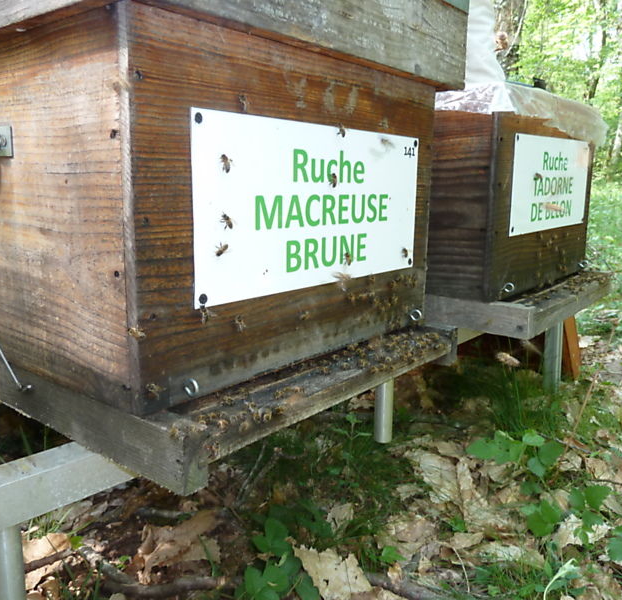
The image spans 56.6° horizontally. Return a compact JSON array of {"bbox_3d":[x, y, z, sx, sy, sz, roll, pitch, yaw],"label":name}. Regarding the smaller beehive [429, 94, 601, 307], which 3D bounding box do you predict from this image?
[{"bbox_3d":[0.218,-0.195,1.160,0.510,0.275,0.440,9,15,41],"label":"smaller beehive"}]

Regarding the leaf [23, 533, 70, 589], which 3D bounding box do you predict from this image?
[{"bbox_3d":[-0.285,0.278,0.620,0.046,0.022,0.064,-1,12,-10],"label":"leaf"}]

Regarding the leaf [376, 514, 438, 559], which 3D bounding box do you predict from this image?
[{"bbox_3d":[0.111,0.275,0.673,0.072,0.022,0.052,-1,12,-10],"label":"leaf"}]

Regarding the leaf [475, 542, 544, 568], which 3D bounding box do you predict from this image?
[{"bbox_3d":[0.229,0.295,0.667,0.080,0.014,0.042,4,12,20],"label":"leaf"}]

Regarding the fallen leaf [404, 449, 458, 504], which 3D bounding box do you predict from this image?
[{"bbox_3d":[0.166,0.244,0.806,0.063,0.030,0.103,-2,12,-15],"label":"fallen leaf"}]

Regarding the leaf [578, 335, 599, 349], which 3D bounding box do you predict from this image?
[{"bbox_3d":[0.749,0.112,1.560,0.062,0.025,0.060,5,12,26],"label":"leaf"}]

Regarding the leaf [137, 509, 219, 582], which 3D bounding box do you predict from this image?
[{"bbox_3d":[-0.145,0.269,0.638,0.088,0.038,0.074,-6,13,-30],"label":"leaf"}]

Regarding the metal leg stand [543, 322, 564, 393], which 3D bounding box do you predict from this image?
[{"bbox_3d":[0.523,0.113,1.238,0.034,0.175,0.034,9,15,41],"label":"metal leg stand"}]

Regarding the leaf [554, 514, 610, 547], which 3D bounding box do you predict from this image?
[{"bbox_3d":[0.334,0.284,0.713,0.073,0.015,0.055,5,12,27],"label":"leaf"}]

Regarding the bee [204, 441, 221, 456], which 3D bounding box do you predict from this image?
[{"bbox_3d":[-0.073,0.110,0.426,0.013,0.009,0.009,-4,13,-25],"label":"bee"}]

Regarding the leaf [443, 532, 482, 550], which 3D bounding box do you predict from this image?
[{"bbox_3d":[0.177,0.280,0.671,0.047,0.010,0.019,-1,12,-8],"label":"leaf"}]

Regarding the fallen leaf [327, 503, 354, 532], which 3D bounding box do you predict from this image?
[{"bbox_3d":[0.036,0.267,0.711,0.032,0.018,0.036,1,12,-1],"label":"fallen leaf"}]

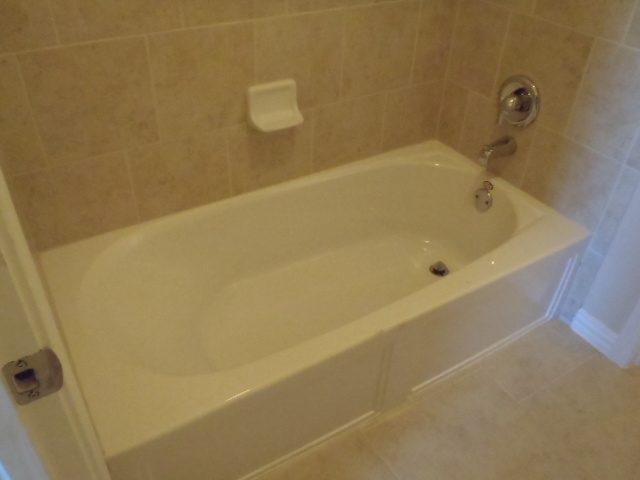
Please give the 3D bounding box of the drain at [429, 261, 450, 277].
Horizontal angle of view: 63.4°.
[{"bbox_3d":[0.460,0.110,1.986,0.074,0.029,0.074,1,38,-1],"label":"drain"}]

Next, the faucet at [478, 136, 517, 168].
[{"bbox_3d":[0.610,-0.307,1.798,0.134,0.071,0.060,-19,42,-25],"label":"faucet"}]

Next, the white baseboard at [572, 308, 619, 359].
[{"bbox_3d":[0.931,0.313,1.752,0.015,0.089,0.154,-19,42,-25],"label":"white baseboard"}]

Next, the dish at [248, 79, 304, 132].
[{"bbox_3d":[-0.130,-0.415,1.615,0.153,0.120,0.076,-19,42,-25],"label":"dish"}]

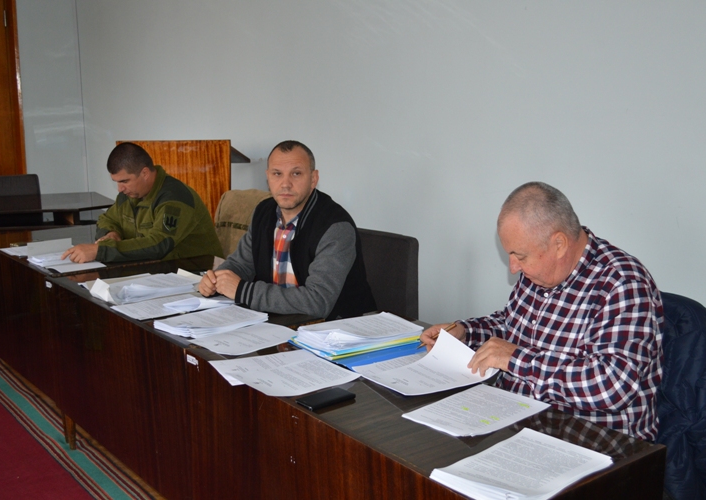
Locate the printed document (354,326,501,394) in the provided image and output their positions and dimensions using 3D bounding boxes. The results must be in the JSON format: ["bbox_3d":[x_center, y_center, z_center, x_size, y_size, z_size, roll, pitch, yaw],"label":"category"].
[{"bbox_3d":[0.182,0.296,2.322,0.295,0.080,0.215,-8,14,-36],"label":"printed document"}]

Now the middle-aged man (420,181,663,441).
[{"bbox_3d":[0.490,0.452,2.277,0.640,1.260,0.610,-4,12,-21],"label":"middle-aged man"}]

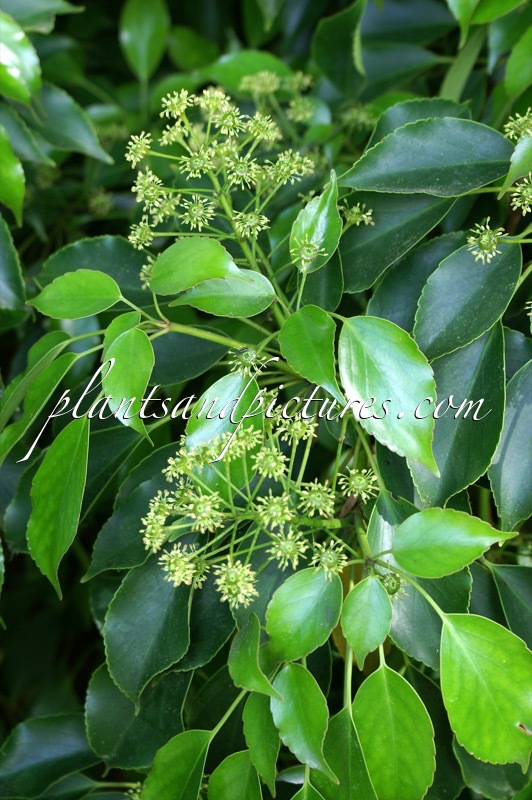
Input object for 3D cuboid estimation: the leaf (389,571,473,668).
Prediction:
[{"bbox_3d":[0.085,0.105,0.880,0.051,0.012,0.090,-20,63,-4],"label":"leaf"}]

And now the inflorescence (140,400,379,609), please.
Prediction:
[{"bbox_3d":[-0.003,0.047,0.745,0.104,0.088,0.078,0,18,0],"label":"inflorescence"}]

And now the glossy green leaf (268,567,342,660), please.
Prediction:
[{"bbox_3d":[0.018,0.102,0.795,0.033,0.013,0.049,19,70,14],"label":"glossy green leaf"}]

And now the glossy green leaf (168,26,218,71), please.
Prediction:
[{"bbox_3d":[-0.044,-0.211,1.000,0.036,0.012,0.025,39,72,16],"label":"glossy green leaf"}]

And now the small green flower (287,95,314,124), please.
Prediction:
[{"bbox_3d":[0.020,-0.169,0.970,0.017,0.011,0.017,4,41,-4],"label":"small green flower"}]

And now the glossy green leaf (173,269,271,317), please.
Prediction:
[{"bbox_3d":[-0.022,-0.054,0.840,0.054,0.011,0.028,-5,60,-3],"label":"glossy green leaf"}]

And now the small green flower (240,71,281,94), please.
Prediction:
[{"bbox_3d":[-0.003,-0.185,0.970,0.021,0.011,0.018,0,16,0],"label":"small green flower"}]

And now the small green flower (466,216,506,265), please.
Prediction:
[{"bbox_3d":[0.112,-0.081,0.845,0.021,0.021,0.015,-7,-22,16],"label":"small green flower"}]

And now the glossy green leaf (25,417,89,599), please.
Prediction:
[{"bbox_3d":[-0.095,0.049,0.760,0.031,0.085,0.016,4,-14,16],"label":"glossy green leaf"}]

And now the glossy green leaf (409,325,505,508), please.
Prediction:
[{"bbox_3d":[0.090,0.008,0.785,0.048,0.097,0.017,17,-11,13],"label":"glossy green leaf"}]

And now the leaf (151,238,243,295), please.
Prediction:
[{"bbox_3d":[-0.032,-0.067,0.835,0.053,0.012,0.031,2,60,-2],"label":"leaf"}]

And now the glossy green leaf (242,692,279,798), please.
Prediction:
[{"bbox_3d":[-0.002,0.174,0.845,0.019,0.054,0.011,-3,-6,-25],"label":"glossy green leaf"}]

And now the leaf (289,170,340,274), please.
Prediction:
[{"bbox_3d":[0.025,-0.088,0.820,0.025,0.057,0.012,4,-22,17],"label":"leaf"}]

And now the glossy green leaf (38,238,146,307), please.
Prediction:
[{"bbox_3d":[-0.092,-0.067,0.890,0.065,0.015,0.045,-10,59,1],"label":"glossy green leaf"}]

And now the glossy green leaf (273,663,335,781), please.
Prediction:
[{"bbox_3d":[0.019,0.160,0.820,0.029,0.058,0.014,-22,-12,6],"label":"glossy green leaf"}]

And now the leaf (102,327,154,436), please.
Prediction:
[{"bbox_3d":[-0.062,-0.008,0.750,0.024,0.014,0.055,-11,65,1],"label":"leaf"}]

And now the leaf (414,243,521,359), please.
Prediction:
[{"bbox_3d":[0.104,-0.051,0.860,0.044,0.079,0.012,38,-8,18],"label":"leaf"}]

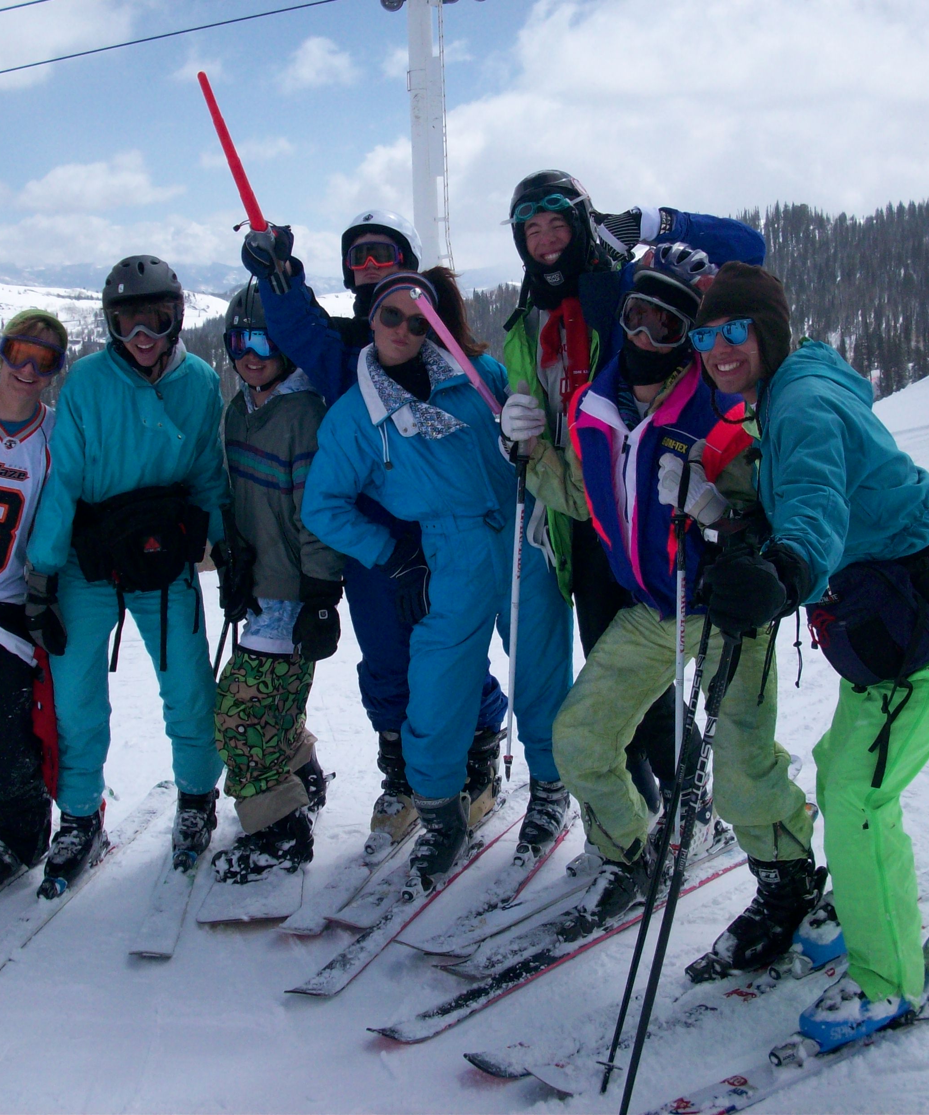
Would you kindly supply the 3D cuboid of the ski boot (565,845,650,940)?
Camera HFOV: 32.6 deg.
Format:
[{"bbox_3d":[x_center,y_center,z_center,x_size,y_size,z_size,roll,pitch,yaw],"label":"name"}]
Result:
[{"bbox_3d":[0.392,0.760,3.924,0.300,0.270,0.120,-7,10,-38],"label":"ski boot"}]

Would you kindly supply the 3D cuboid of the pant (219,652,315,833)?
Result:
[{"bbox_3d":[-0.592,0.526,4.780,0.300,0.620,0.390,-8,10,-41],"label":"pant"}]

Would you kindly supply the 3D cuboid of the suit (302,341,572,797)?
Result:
[{"bbox_3d":[-0.049,0.009,4.317,0.690,1.240,0.460,0,10,10],"label":"suit"}]

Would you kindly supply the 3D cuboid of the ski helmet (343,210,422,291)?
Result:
[{"bbox_3d":[-0.228,-0.857,4.438,0.225,0.235,0.280,2,11,20],"label":"ski helmet"}]

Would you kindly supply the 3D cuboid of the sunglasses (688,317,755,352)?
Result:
[{"bbox_3d":[0.555,-0.479,3.420,0.145,0.050,0.140,-14,7,18],"label":"sunglasses"}]

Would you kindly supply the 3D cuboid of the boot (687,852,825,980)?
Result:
[{"bbox_3d":[0.669,0.768,3.579,0.320,0.285,0.130,-6,9,-31],"label":"boot"}]

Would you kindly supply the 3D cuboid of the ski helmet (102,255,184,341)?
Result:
[{"bbox_3d":[-0.890,-0.725,4.420,0.225,0.235,0.270,-2,24,-8],"label":"ski helmet"}]

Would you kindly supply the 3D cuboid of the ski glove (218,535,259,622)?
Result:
[{"bbox_3d":[-0.660,0.066,4.620,0.120,0.250,0.120,0,8,12],"label":"ski glove"}]

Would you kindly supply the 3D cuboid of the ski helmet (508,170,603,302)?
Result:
[{"bbox_3d":[0.262,-0.905,4.450,0.230,0.285,0.270,-13,6,17],"label":"ski helmet"}]

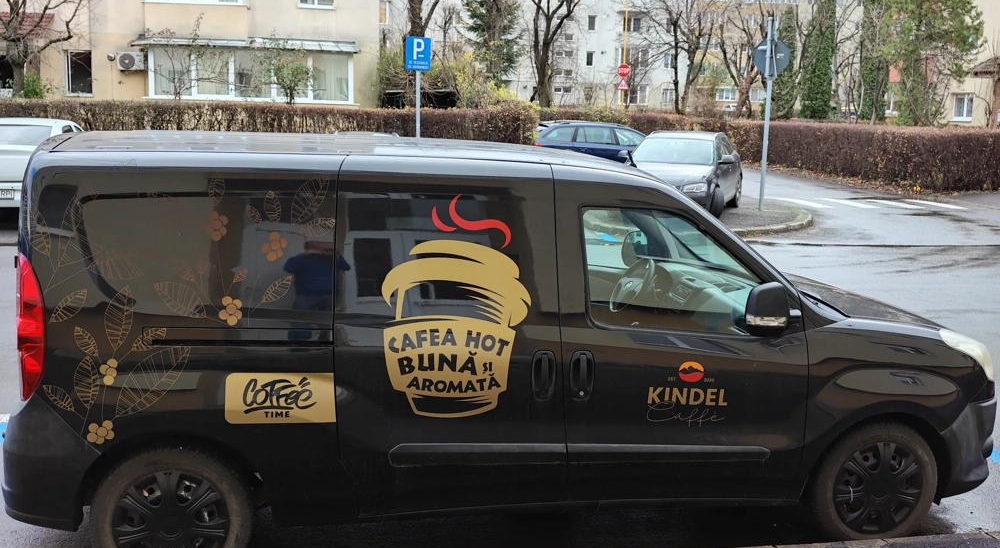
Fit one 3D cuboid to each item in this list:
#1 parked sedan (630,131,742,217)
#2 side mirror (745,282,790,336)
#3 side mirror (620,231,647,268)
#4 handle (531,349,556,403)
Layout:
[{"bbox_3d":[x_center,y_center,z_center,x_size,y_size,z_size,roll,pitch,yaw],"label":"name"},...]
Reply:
[{"bbox_3d":[3.268,-1.816,18.087,1.780,1.420,4.350,4,9,21],"label":"parked sedan"},{"bbox_3d":[1.146,0.152,4.330,0.175,0.215,0.110,-4,10,-32],"label":"side mirror"},{"bbox_3d":[0.839,-0.140,6.170,0.110,0.225,0.190,-3,9,-30],"label":"side mirror"},{"bbox_3d":[0.180,0.421,4.195,0.105,0.215,0.050,0,8,-12],"label":"handle"}]

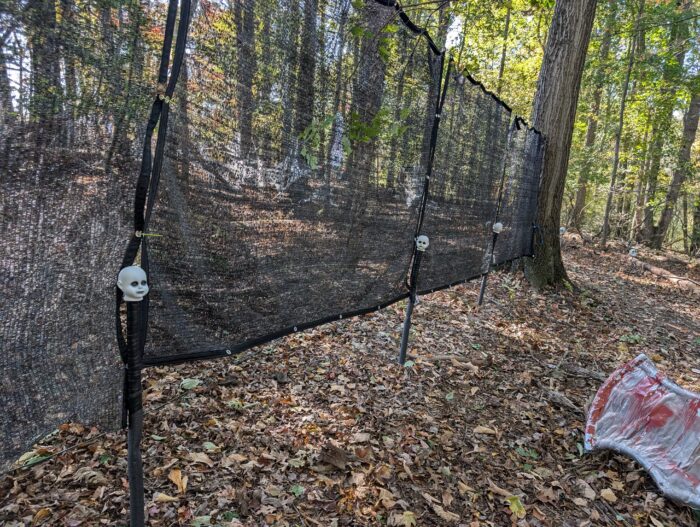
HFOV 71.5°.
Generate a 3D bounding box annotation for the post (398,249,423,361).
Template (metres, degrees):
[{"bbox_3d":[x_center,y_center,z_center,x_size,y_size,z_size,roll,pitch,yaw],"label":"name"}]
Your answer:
[{"bbox_3d":[0.465,0.333,3.625,0.046,0.880,0.046,9,10,7],"label":"post"}]

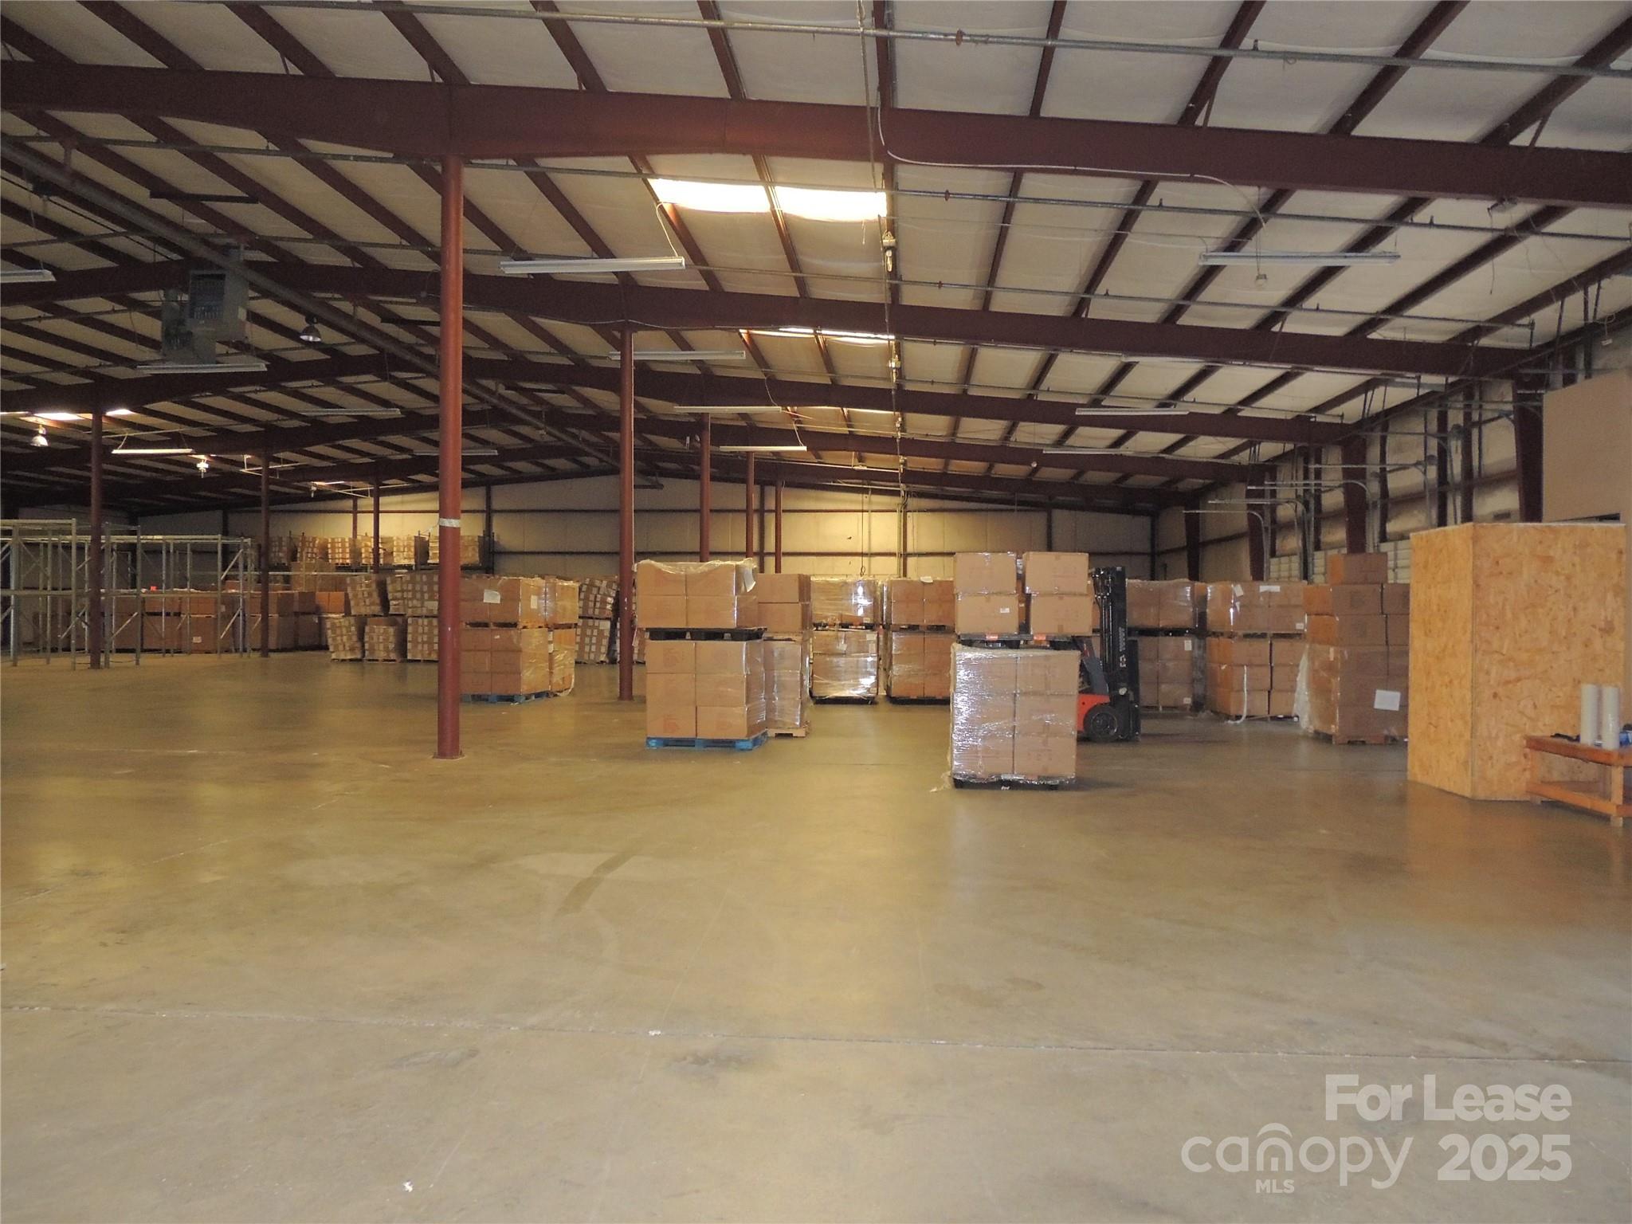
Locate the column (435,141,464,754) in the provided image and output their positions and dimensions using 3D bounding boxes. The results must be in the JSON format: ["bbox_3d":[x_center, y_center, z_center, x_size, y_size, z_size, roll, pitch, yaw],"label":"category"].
[{"bbox_3d":[-3.858,-1.634,11.941,0.222,6.337,0.222,0,0,5],"label":"column"}]

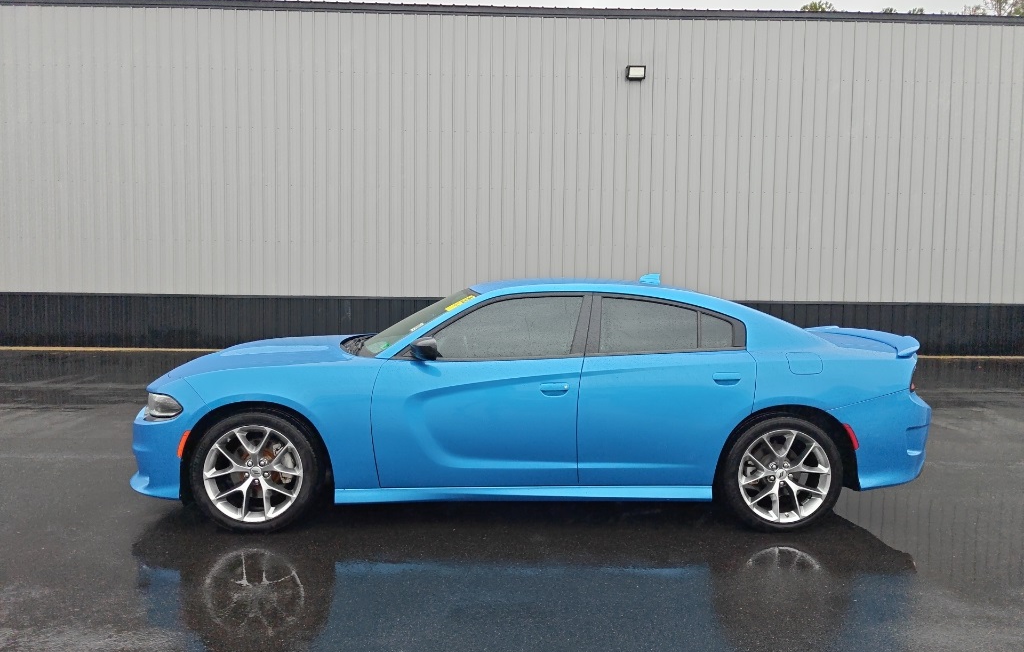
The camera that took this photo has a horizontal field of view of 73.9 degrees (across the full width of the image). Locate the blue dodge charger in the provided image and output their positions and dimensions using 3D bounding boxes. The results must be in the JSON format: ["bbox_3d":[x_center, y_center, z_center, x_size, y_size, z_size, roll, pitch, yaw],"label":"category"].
[{"bbox_3d":[0.079,0.419,4.810,5.040,1.480,1.930,1,3,-2],"label":"blue dodge charger"}]

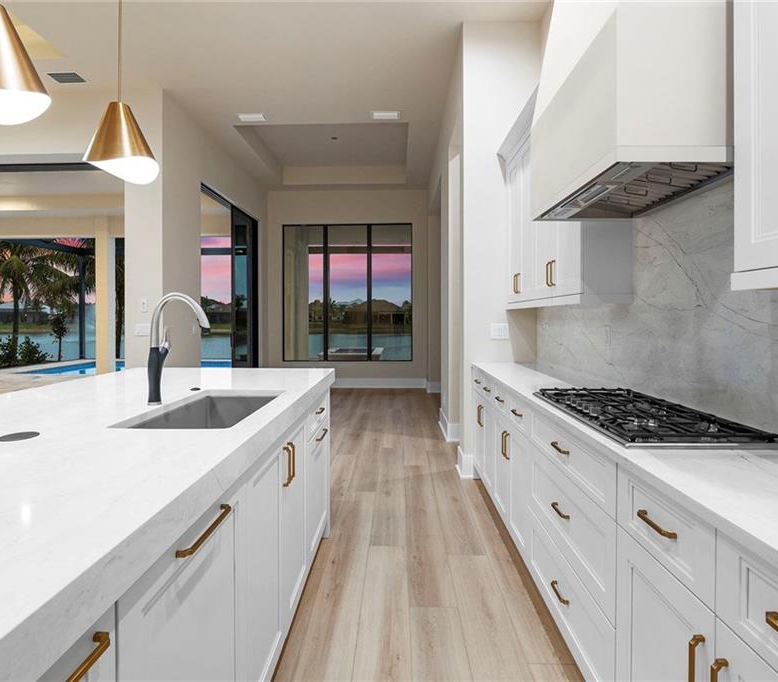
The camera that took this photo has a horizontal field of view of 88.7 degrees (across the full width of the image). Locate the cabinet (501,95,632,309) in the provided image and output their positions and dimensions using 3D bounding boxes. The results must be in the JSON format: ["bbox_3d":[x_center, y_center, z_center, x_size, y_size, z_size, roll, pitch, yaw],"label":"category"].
[{"bbox_3d":[1.116,-0.862,2.755,0.320,1.261,1.390,0,3,1],"label":"cabinet"}]

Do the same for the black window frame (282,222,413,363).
[{"bbox_3d":[-0.818,-0.962,7.850,2.520,2.740,0.140,0,3,1],"label":"black window frame"}]

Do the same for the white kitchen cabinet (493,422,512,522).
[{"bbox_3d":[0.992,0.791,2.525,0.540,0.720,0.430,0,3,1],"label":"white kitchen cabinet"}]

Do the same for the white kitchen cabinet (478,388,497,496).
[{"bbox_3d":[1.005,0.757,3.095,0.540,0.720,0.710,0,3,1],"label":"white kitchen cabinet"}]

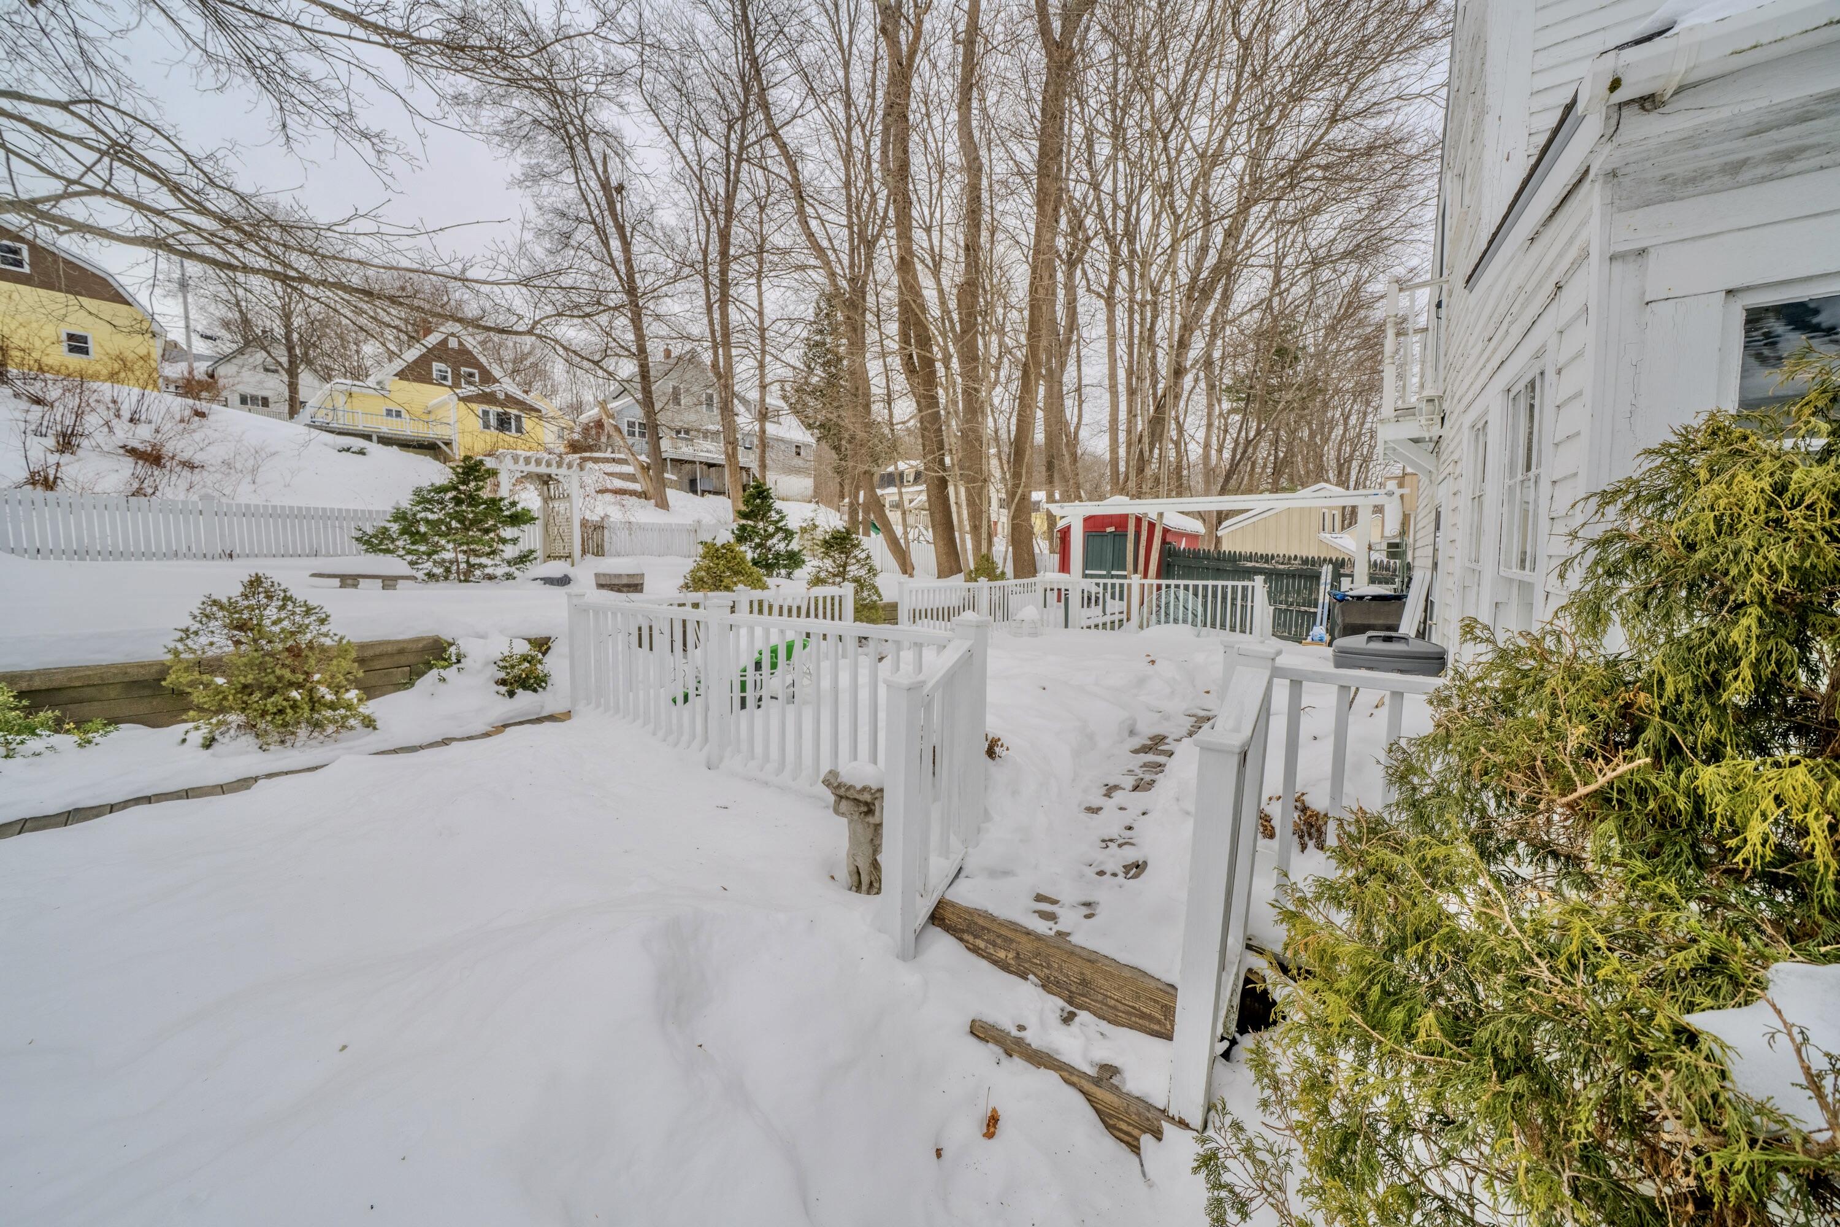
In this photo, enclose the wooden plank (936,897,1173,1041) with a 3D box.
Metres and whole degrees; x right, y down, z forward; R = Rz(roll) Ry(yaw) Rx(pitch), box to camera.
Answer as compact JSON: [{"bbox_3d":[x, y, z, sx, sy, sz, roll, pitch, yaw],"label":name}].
[{"bbox_3d":[0.462,1.068,1.891,0.926,0.140,0.130,3,5,37],"label":"wooden plank"}]

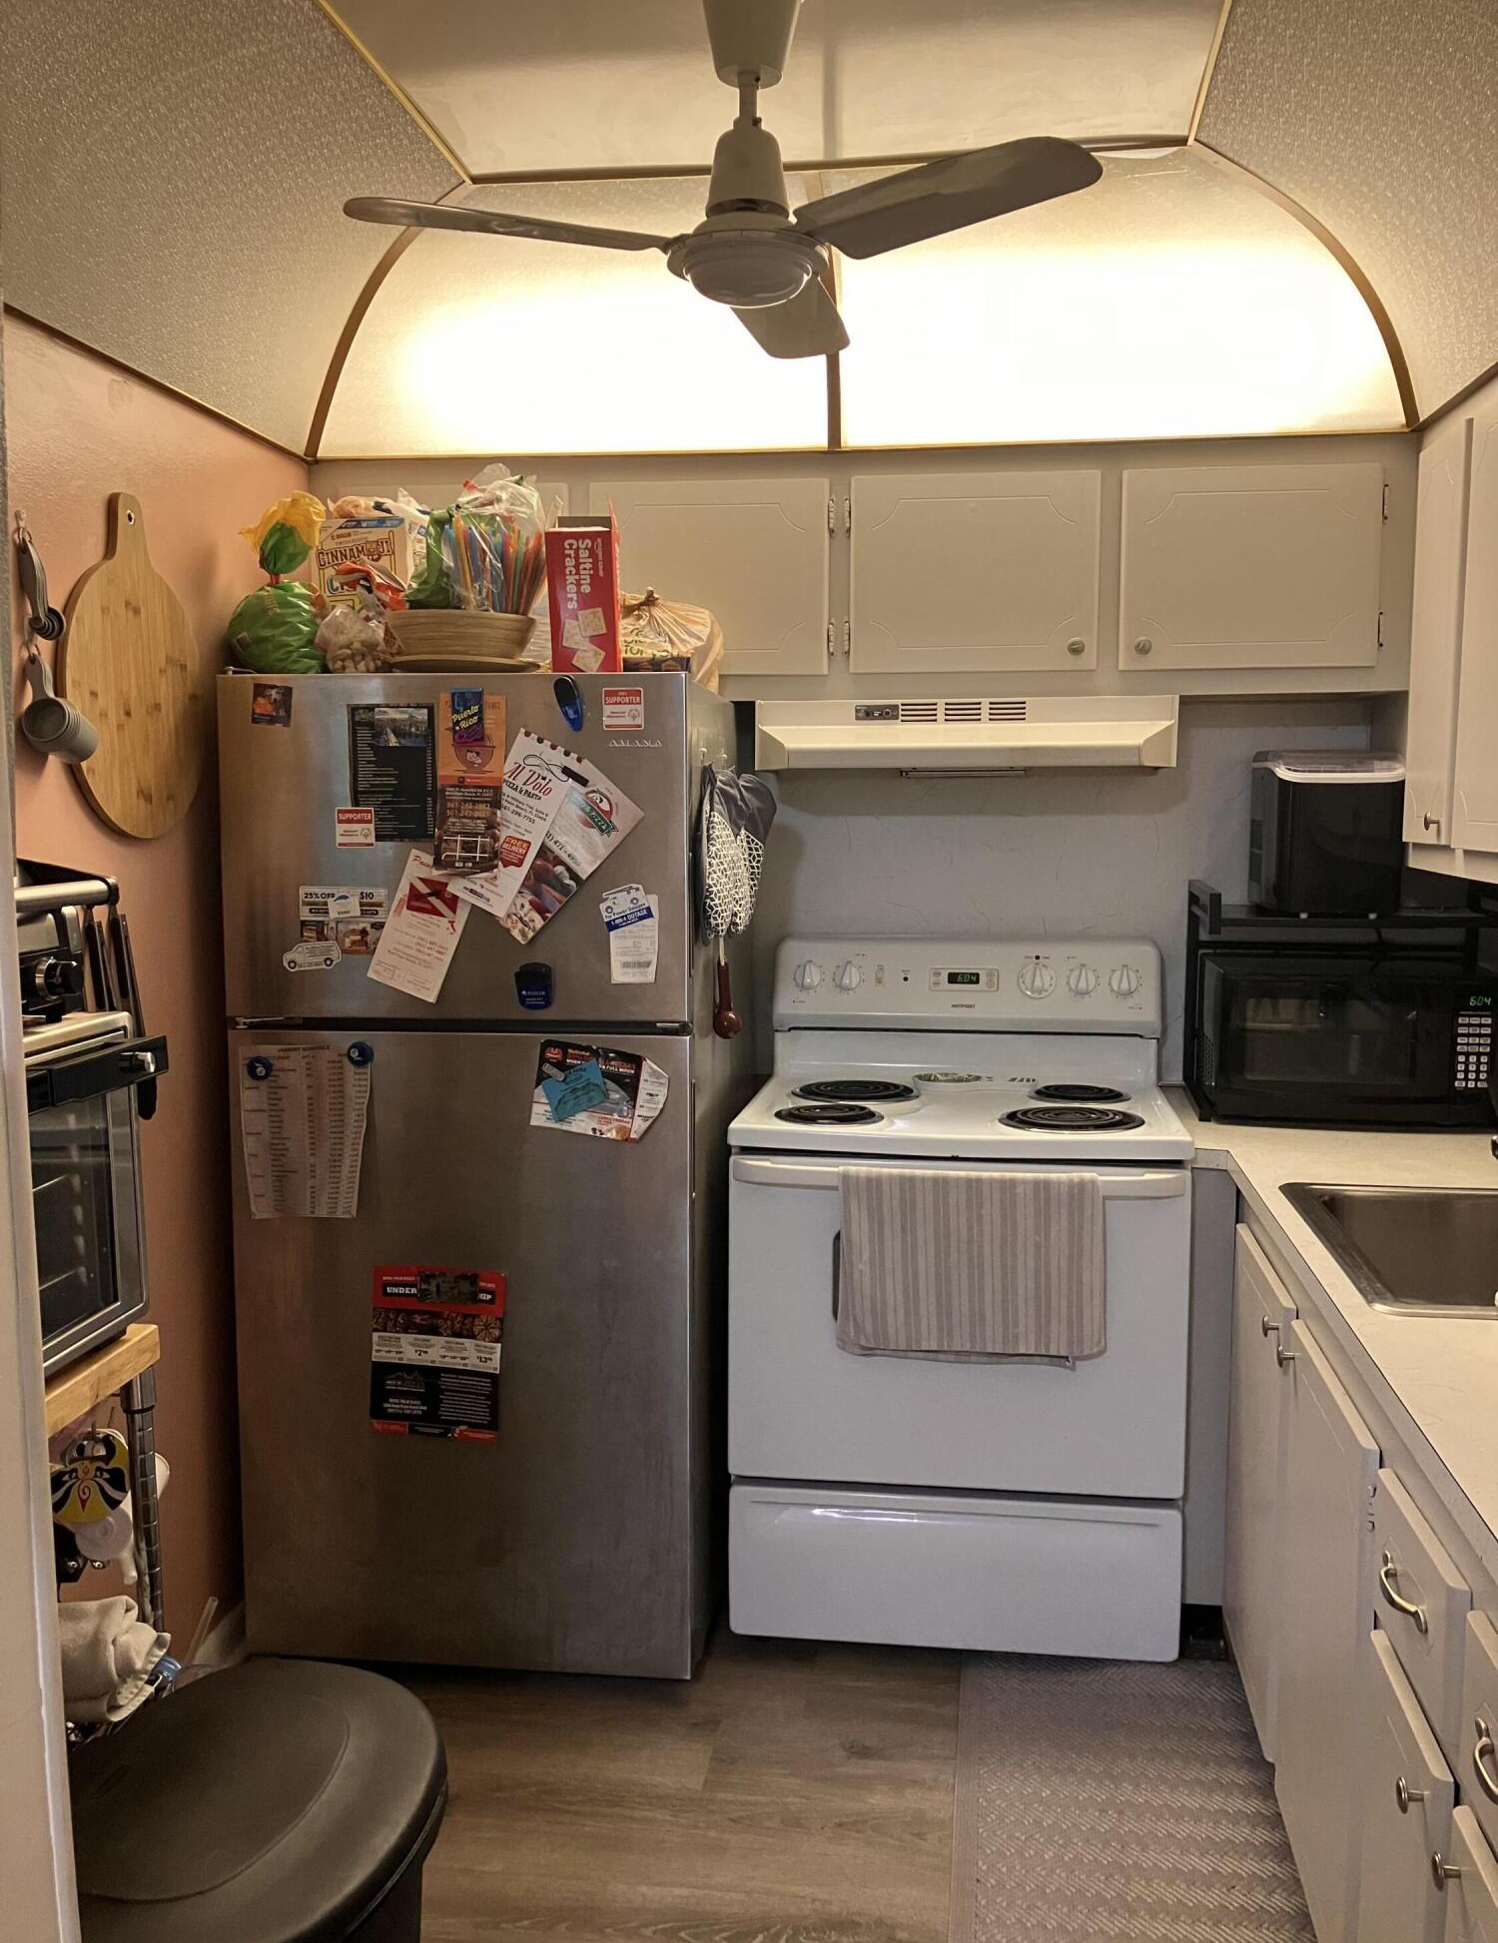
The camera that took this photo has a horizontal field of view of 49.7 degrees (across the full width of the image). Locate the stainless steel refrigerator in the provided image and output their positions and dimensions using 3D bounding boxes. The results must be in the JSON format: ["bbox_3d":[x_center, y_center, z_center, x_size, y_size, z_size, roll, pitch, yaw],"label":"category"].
[{"bbox_3d":[-0.433,0.324,2.950,0.745,1.664,0.740,1,6,5],"label":"stainless steel refrigerator"}]

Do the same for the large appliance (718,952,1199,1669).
[{"bbox_3d":[0.379,0.559,2.980,0.762,1.192,0.675,1,6,7],"label":"large appliance"}]

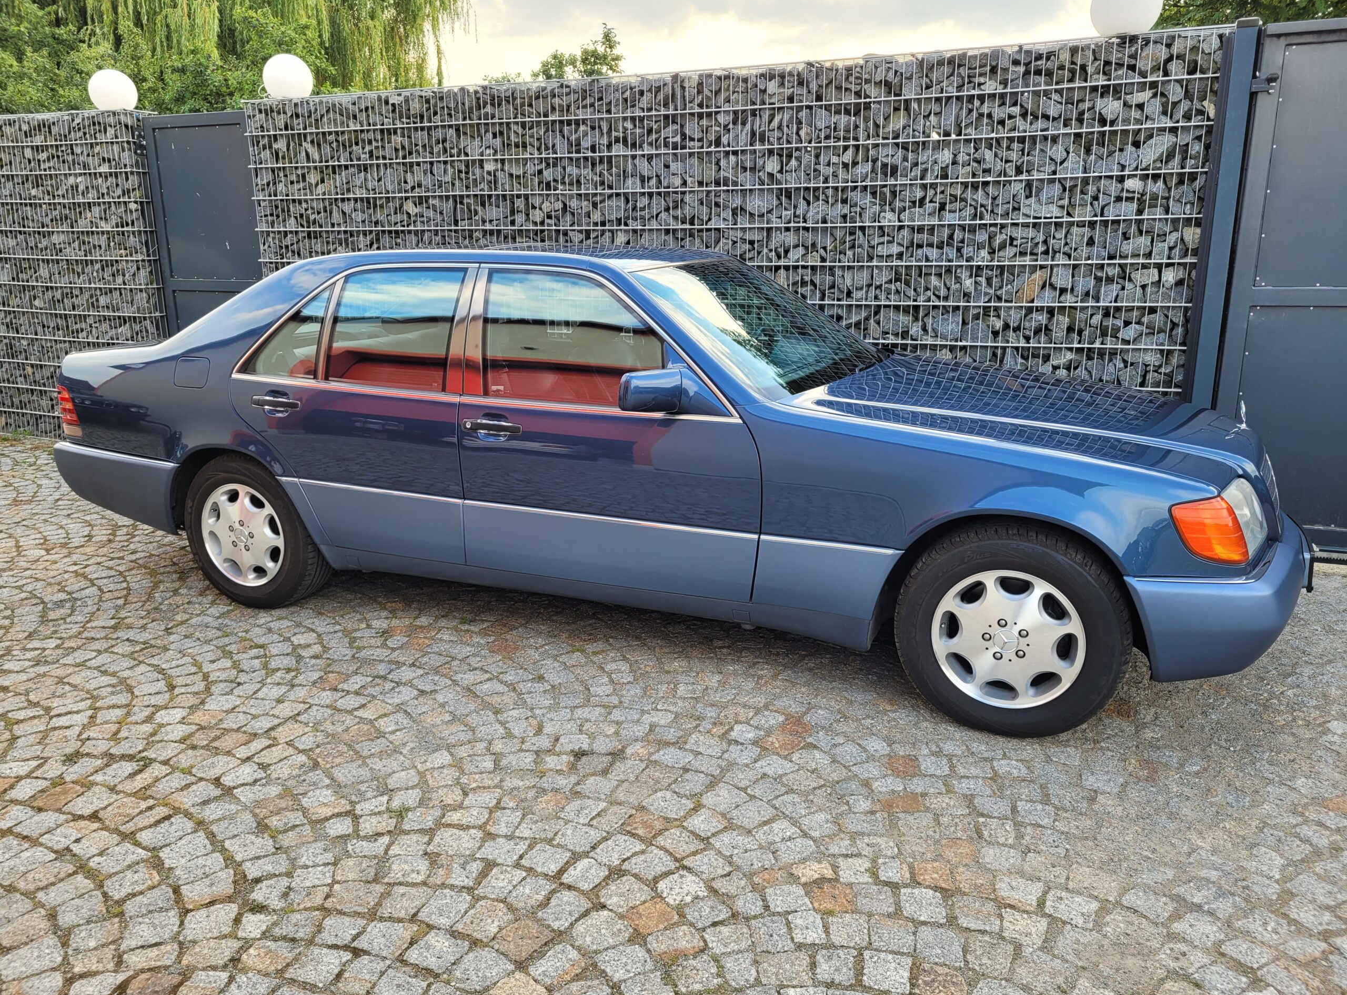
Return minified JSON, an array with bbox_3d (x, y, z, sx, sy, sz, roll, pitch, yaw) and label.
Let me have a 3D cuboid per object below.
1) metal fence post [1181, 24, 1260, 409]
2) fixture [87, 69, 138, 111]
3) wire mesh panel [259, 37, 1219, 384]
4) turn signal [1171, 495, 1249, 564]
[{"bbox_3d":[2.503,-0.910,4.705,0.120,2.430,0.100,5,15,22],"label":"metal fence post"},{"bbox_3d":[-3.921,-2.833,7.087,0.300,0.300,0.300,6,15,22],"label":"fixture"},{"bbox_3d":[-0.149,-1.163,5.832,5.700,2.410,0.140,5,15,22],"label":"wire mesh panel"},{"bbox_3d":[1.486,0.093,2.800,0.210,0.185,0.120,5,15,22],"label":"turn signal"}]

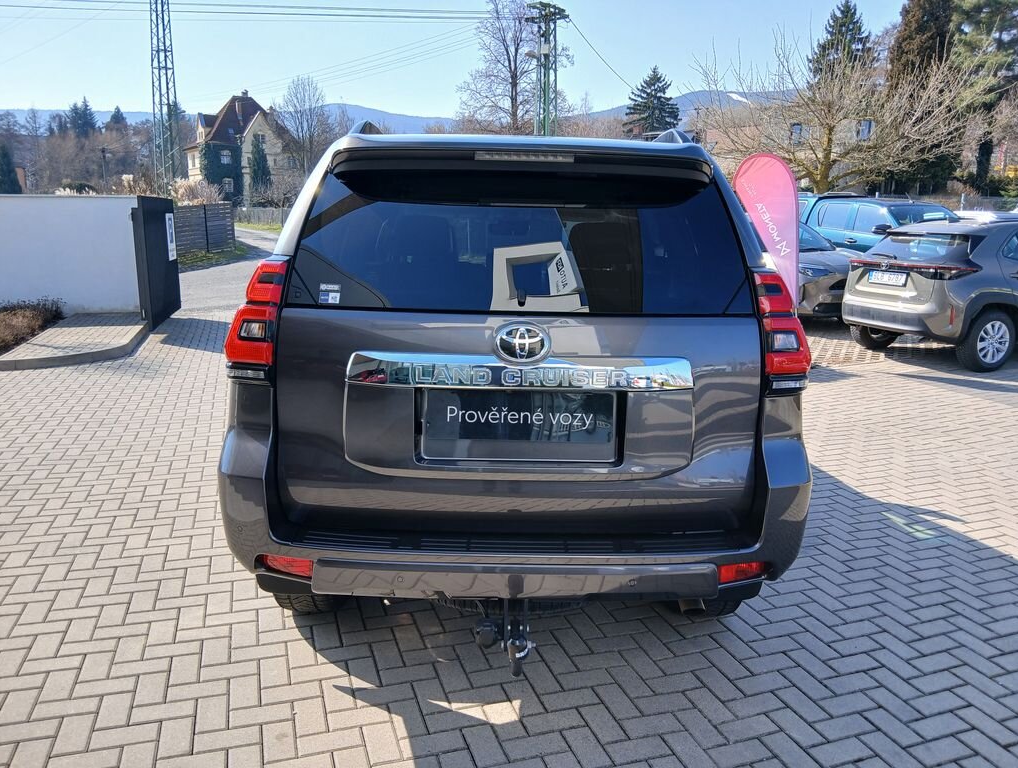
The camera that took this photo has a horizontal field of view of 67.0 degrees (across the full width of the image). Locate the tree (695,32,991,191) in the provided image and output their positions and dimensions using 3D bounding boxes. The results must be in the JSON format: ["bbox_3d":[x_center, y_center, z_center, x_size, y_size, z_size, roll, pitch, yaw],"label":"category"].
[{"bbox_3d":[7.998,-5.512,18.500,6.700,5.800,6.600,1,11,0],"label":"tree"}]

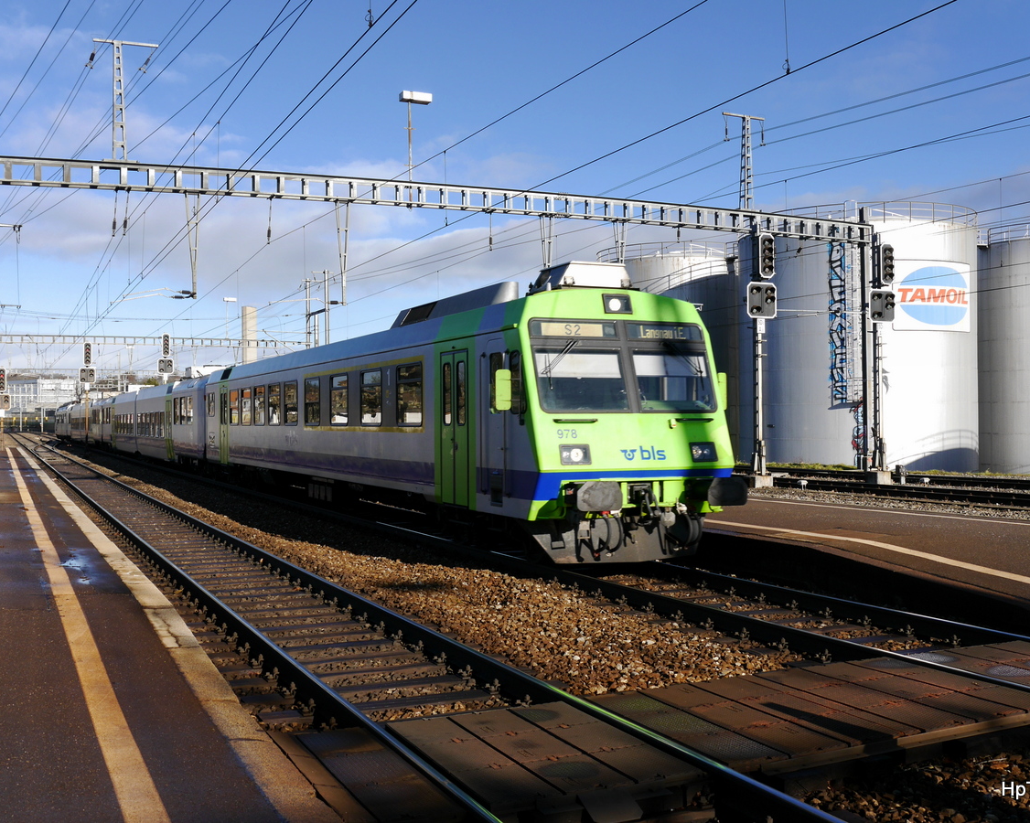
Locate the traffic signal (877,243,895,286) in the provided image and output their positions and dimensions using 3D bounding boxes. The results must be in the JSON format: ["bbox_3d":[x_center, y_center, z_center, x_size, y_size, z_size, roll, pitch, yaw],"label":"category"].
[{"bbox_3d":[11.260,-4.468,36.445,0.520,1.240,0.360,0,-1,-23],"label":"traffic signal"}]

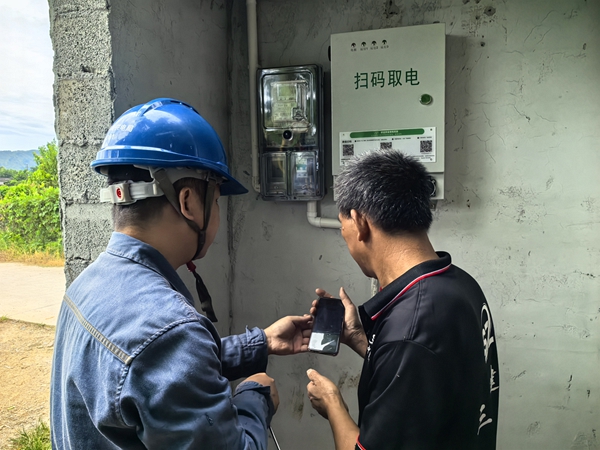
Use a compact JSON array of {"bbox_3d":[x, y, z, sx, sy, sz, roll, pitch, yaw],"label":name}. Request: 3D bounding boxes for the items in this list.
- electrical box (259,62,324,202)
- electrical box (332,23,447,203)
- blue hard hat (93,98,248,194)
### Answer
[{"bbox_3d":[-0.017,-0.283,1.487,0.192,0.400,0.112,0,5,14],"label":"electrical box"},{"bbox_3d":[0.264,-0.314,1.397,0.313,0.477,0.147,0,5,14],"label":"electrical box"},{"bbox_3d":[-0.226,-0.148,0.850,0.287,0.155,0.225,9,-4,-44],"label":"blue hard hat"}]

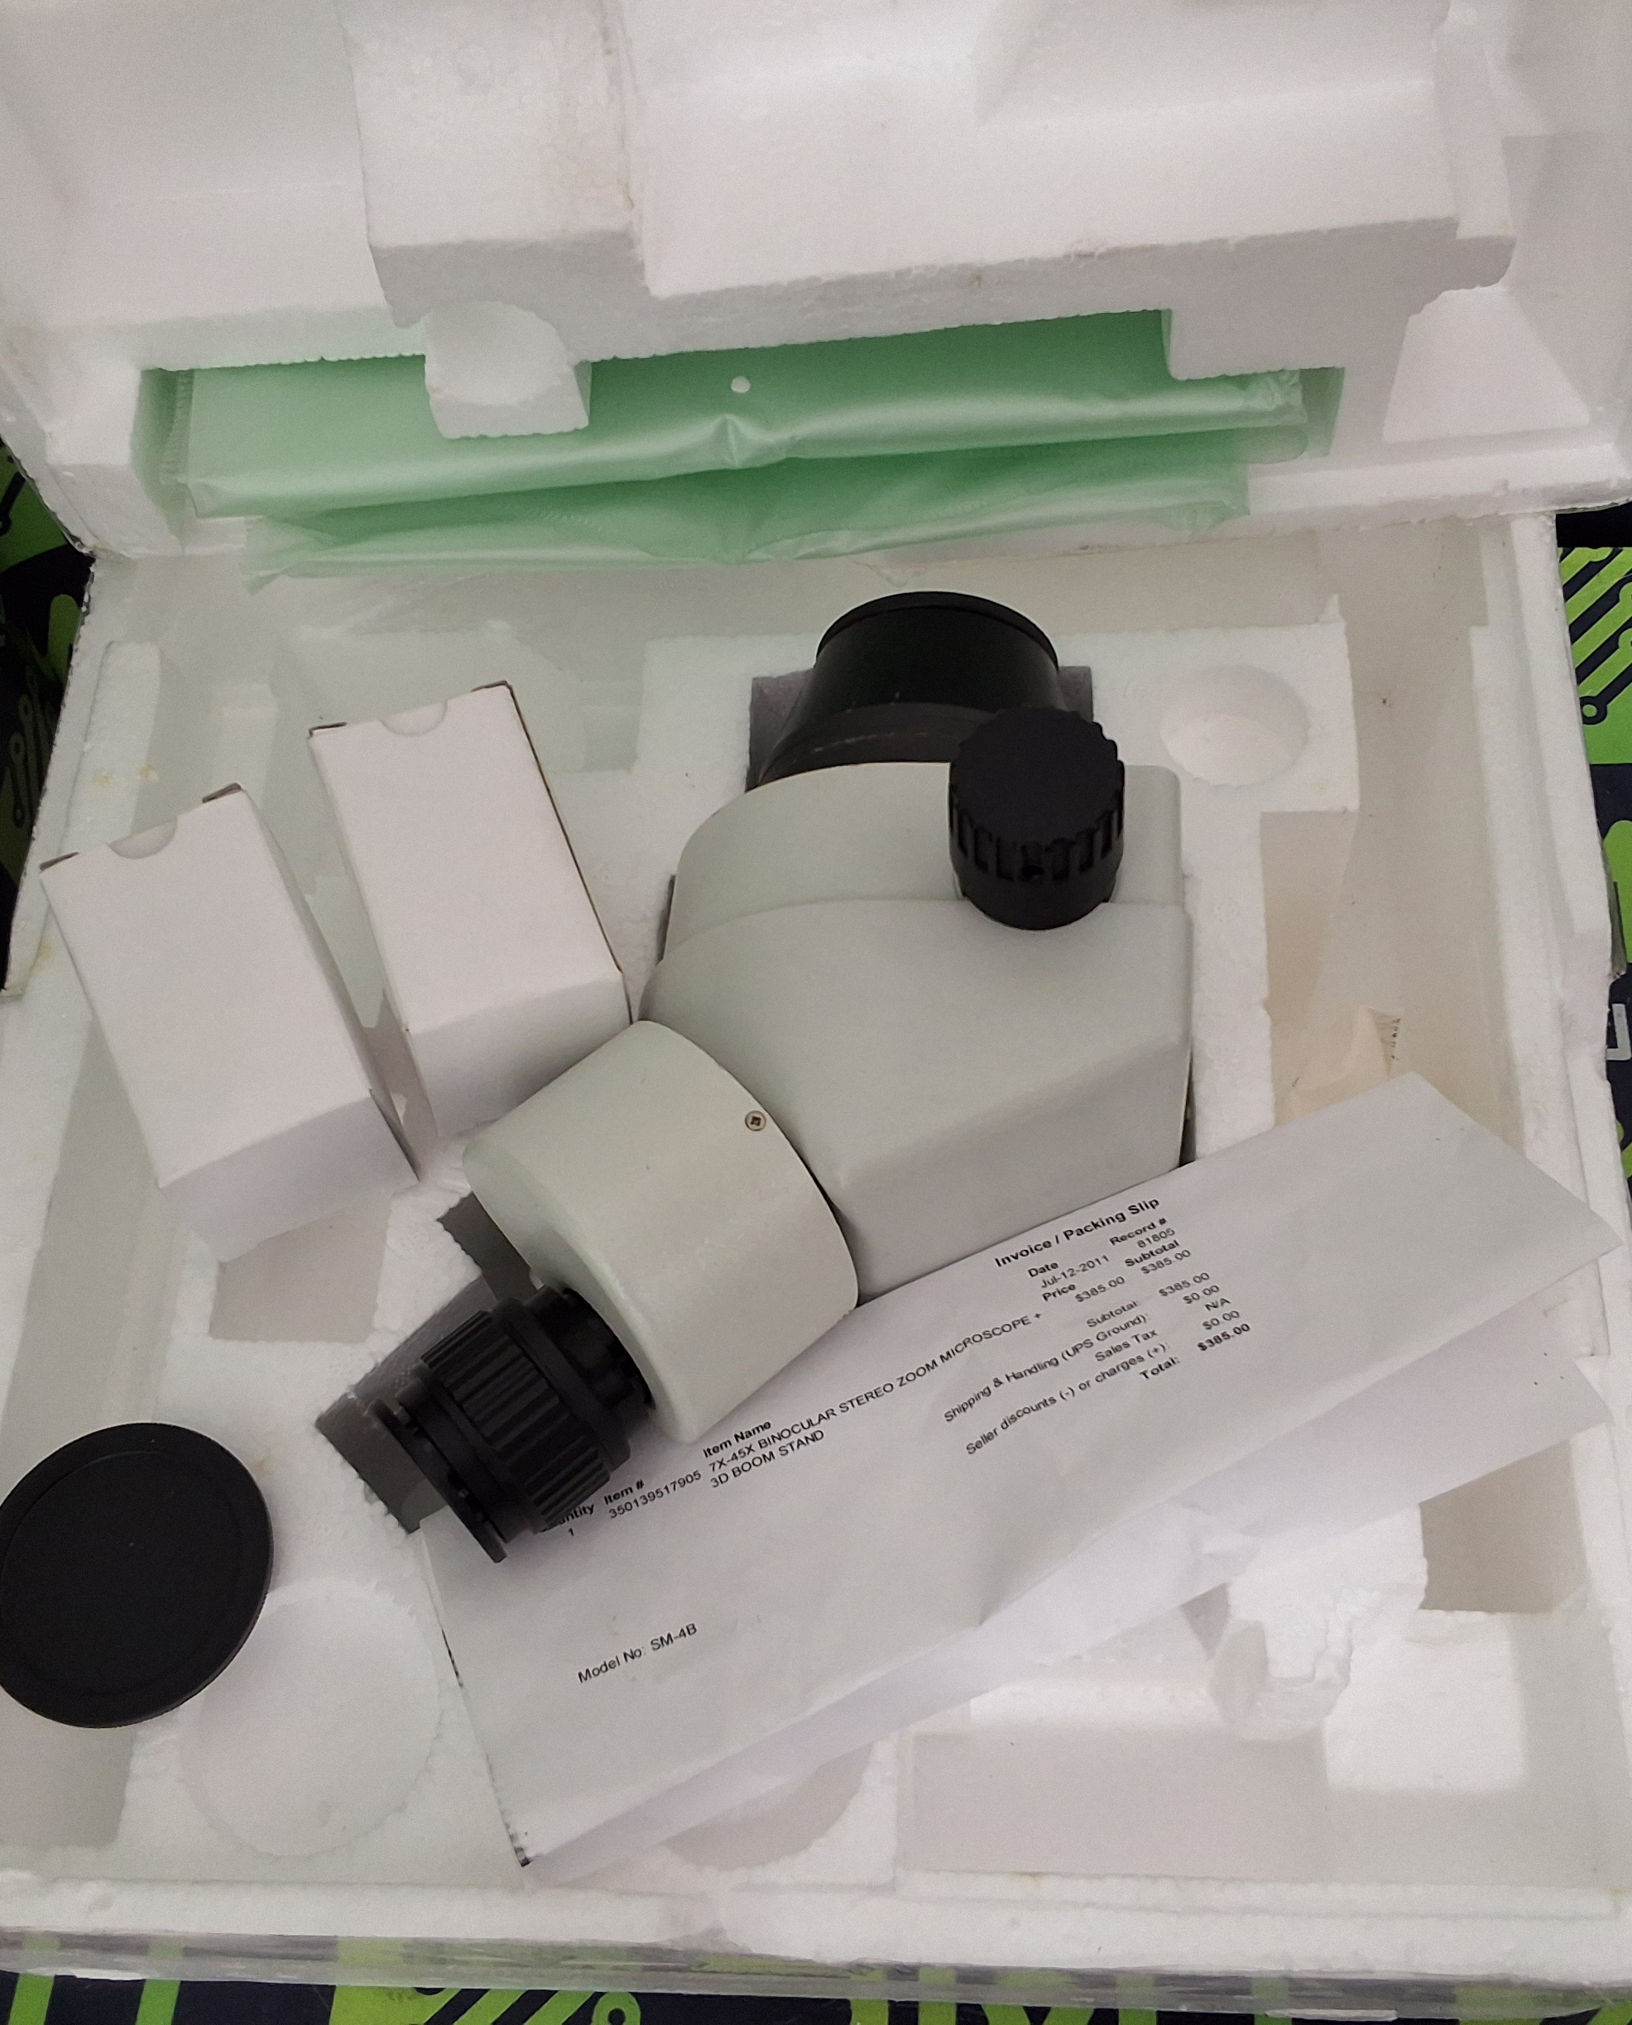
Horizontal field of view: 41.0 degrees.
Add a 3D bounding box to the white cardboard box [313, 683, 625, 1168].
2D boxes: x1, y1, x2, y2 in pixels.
[{"bbox_3d":[-0.069,-0.021,0.443,0.041,0.041,0.075,-17,60,-12],"label":"white cardboard box"}]

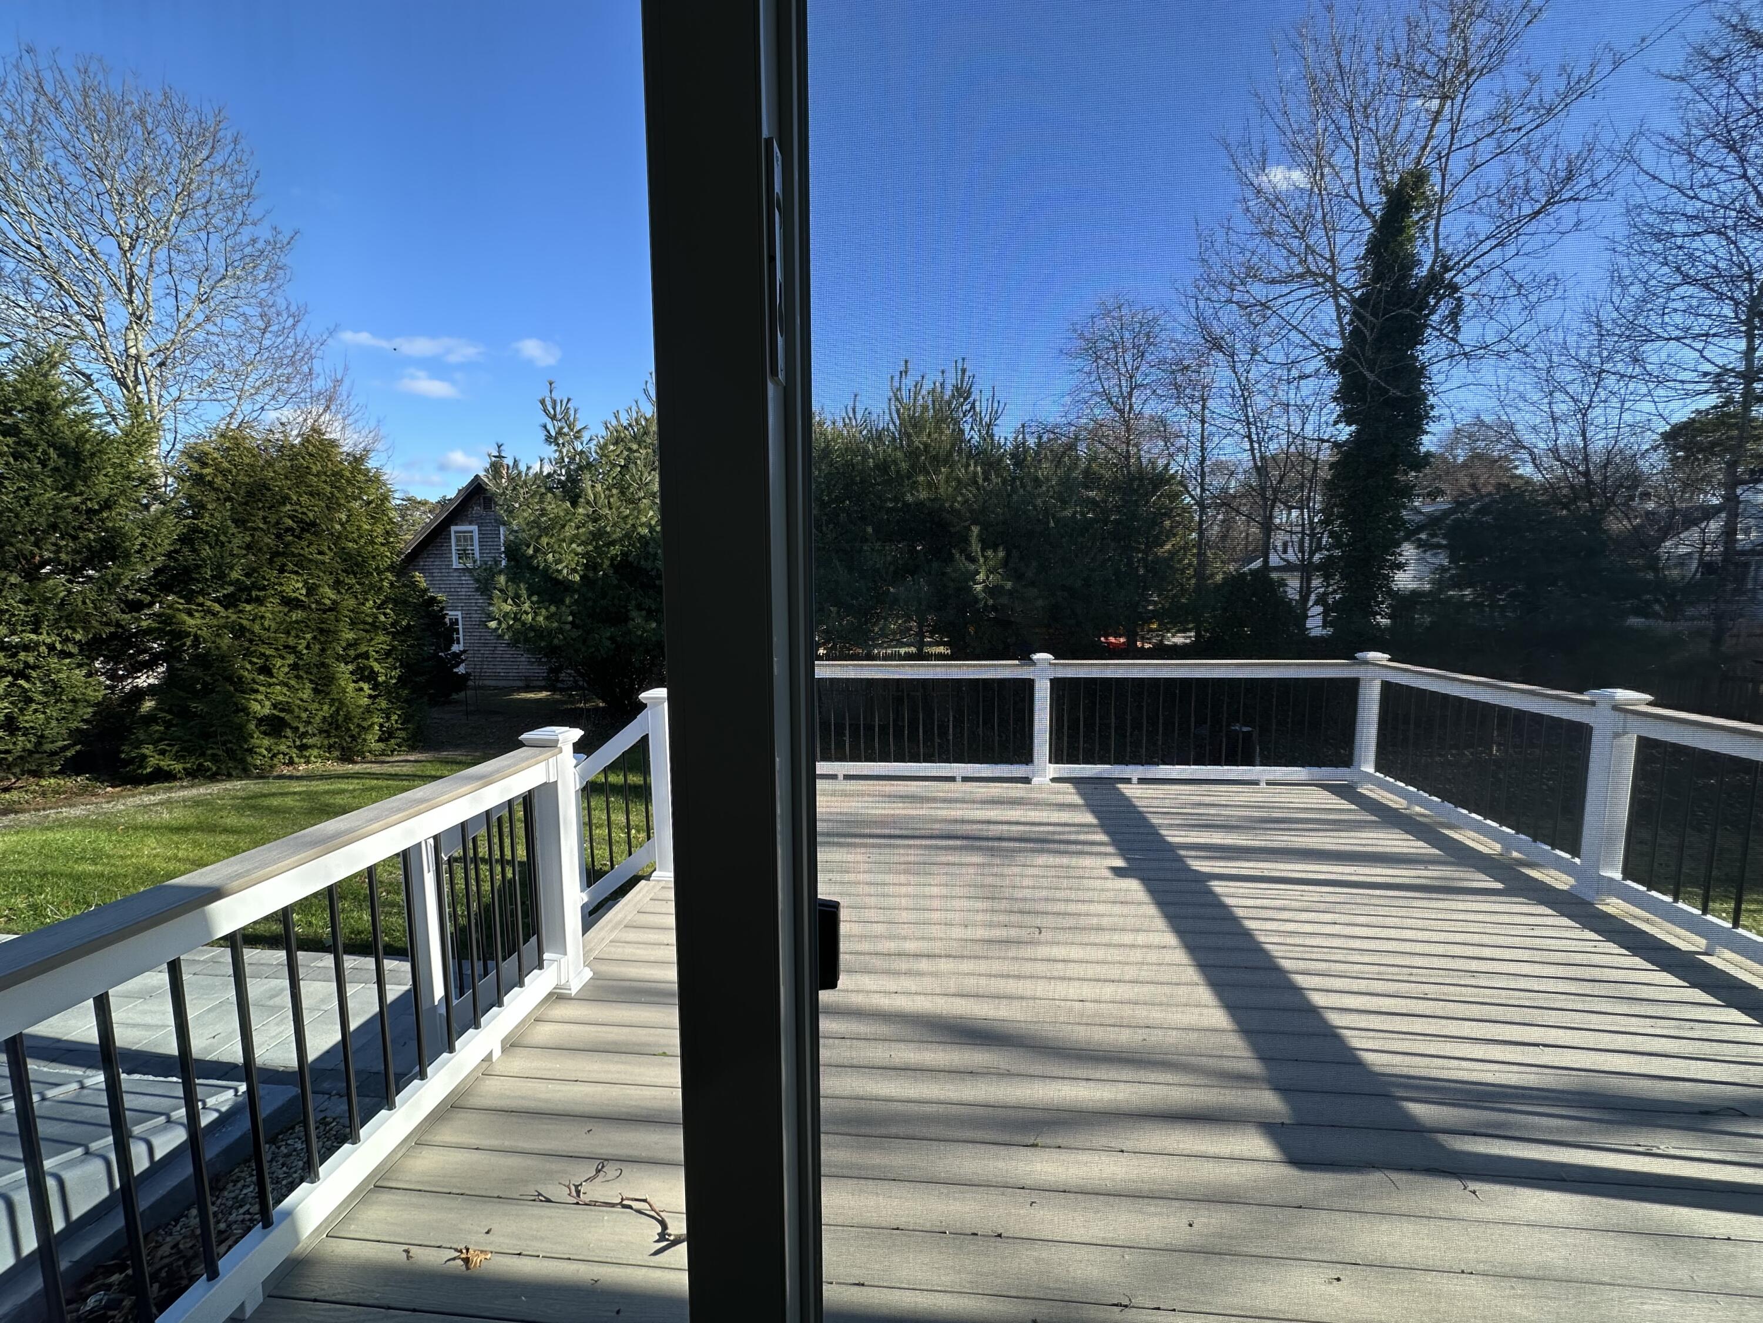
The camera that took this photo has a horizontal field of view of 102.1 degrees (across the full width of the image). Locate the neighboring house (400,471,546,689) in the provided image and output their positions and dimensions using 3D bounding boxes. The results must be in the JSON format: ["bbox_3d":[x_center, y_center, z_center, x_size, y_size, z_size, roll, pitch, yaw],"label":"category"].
[{"bbox_3d":[-12.626,-3.182,27.697,7.800,7.300,8.500,1,6,7],"label":"neighboring house"}]

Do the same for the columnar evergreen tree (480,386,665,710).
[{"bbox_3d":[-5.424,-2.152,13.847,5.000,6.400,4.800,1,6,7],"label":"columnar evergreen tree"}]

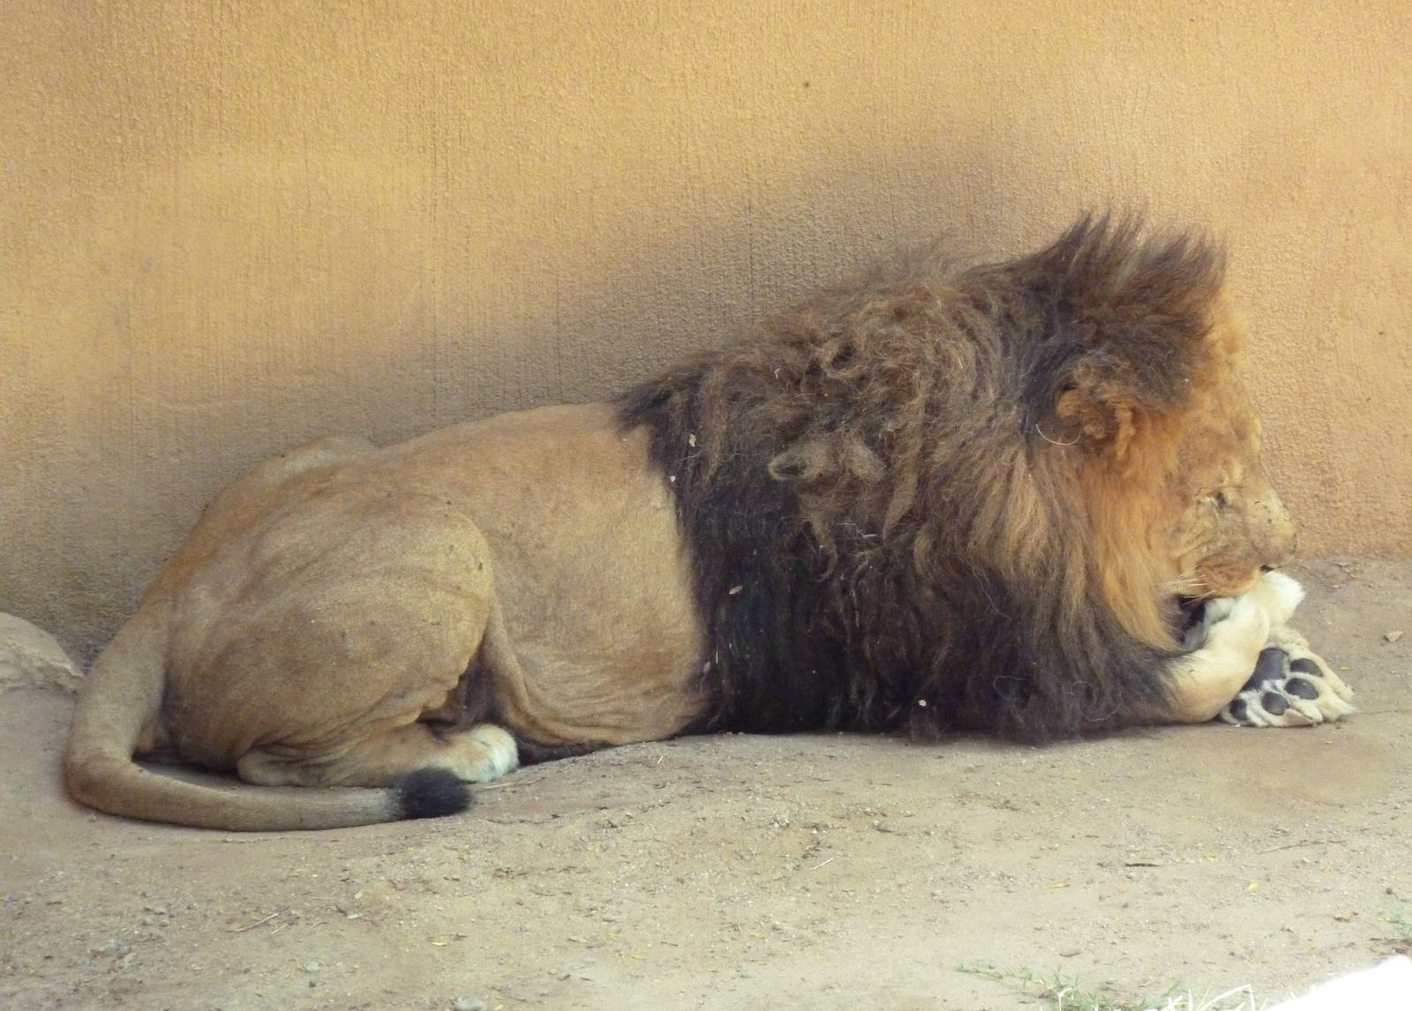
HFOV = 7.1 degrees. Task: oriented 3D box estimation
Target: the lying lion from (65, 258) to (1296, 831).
[{"bbox_3d":[-0.022,0.024,15.800,1.720,0.660,0.700,-3,14,-14],"label":"lying lion"}]

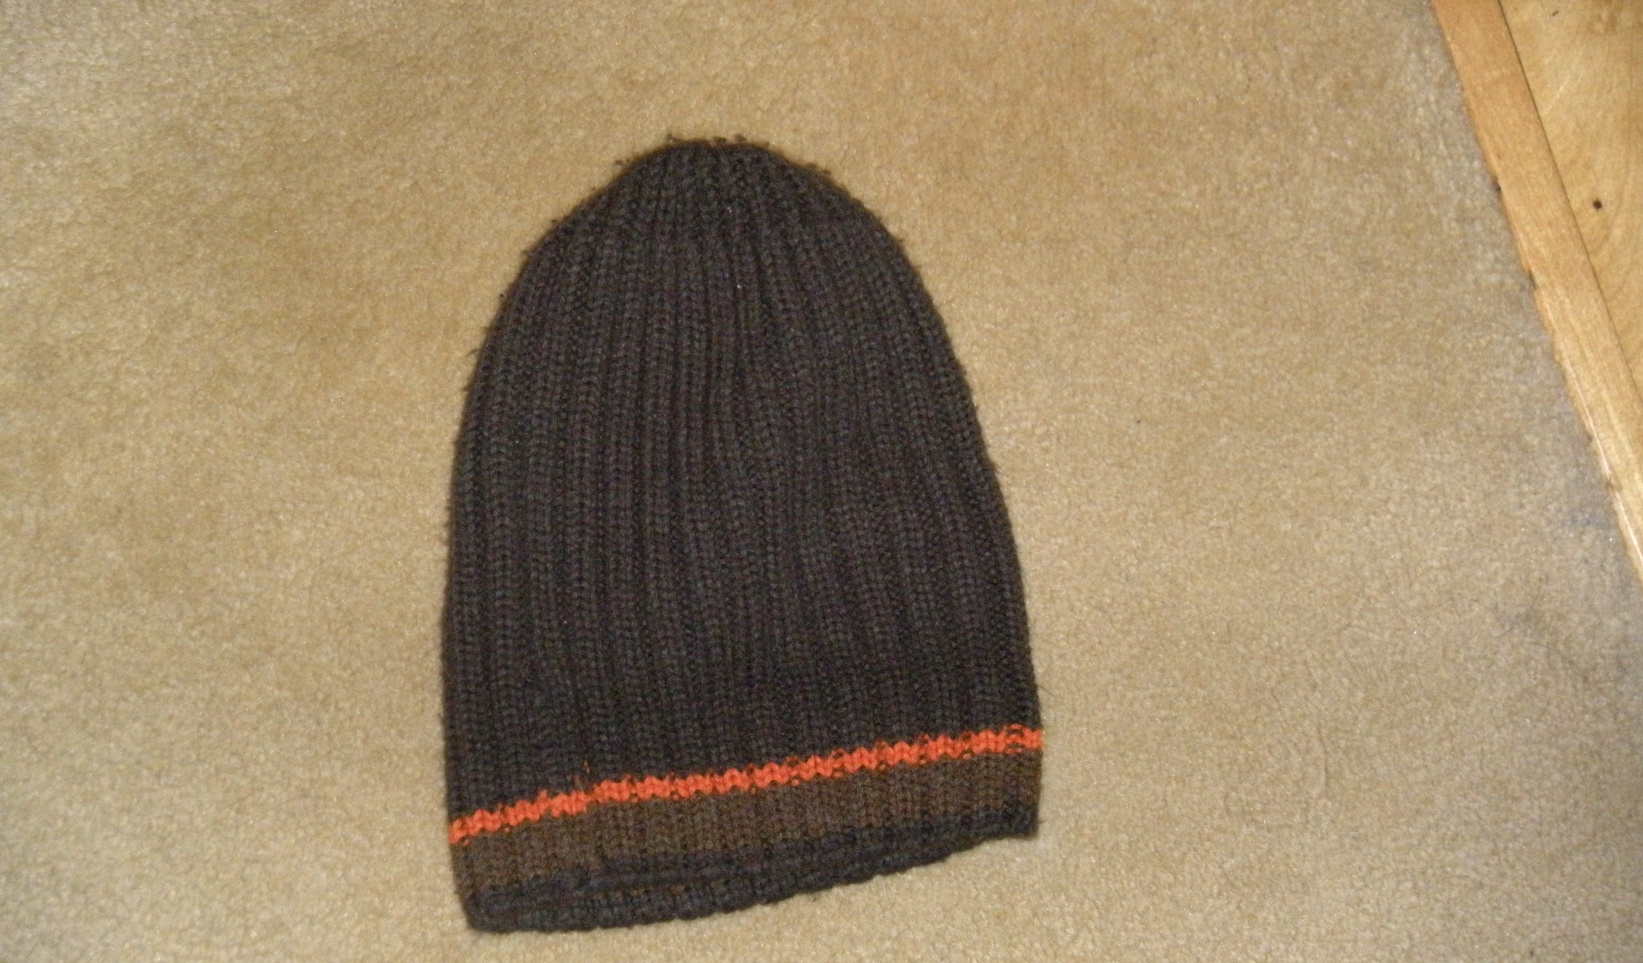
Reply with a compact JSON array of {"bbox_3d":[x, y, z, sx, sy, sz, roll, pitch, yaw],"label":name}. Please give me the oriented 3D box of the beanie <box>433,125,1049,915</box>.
[{"bbox_3d":[-0.034,0.011,1.047,0.211,0.035,0.293,-4,73,-1],"label":"beanie"}]

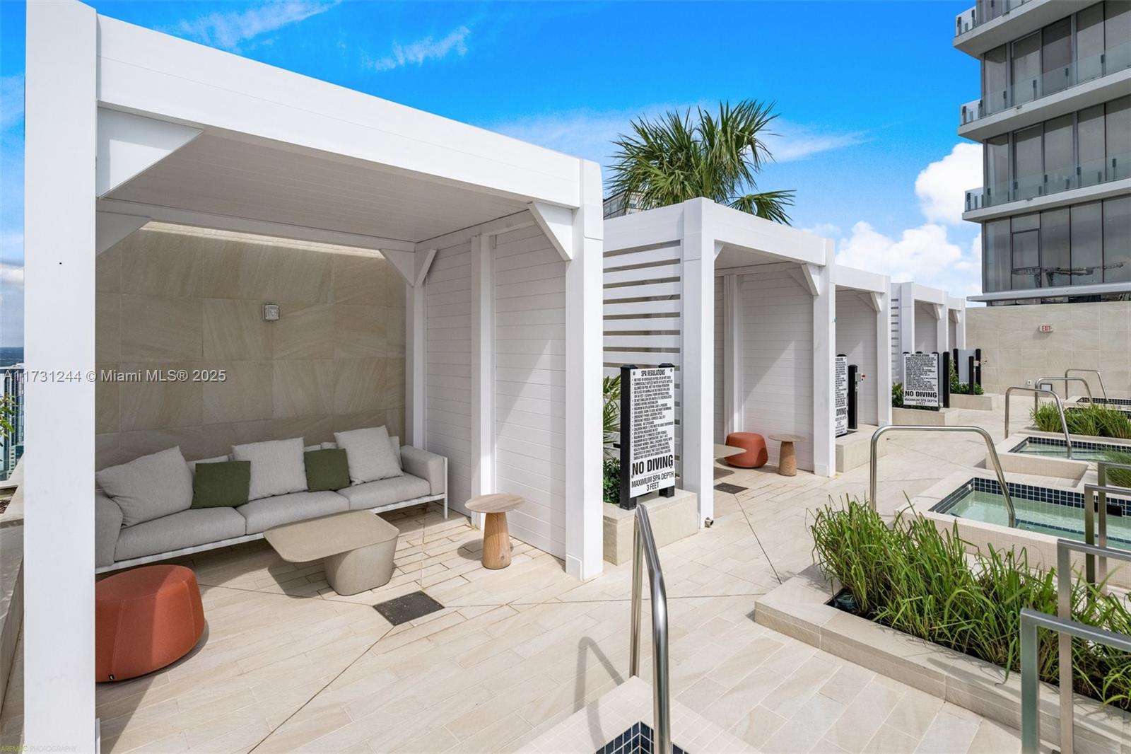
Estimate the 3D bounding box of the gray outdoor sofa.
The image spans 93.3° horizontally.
[{"bbox_3d":[-2.501,1.080,4.759,2.733,0.760,0.959,-3,4,-42],"label":"gray outdoor sofa"}]

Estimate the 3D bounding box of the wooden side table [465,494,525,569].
[{"bbox_3d":[-0.556,1.252,4.281,0.474,0.485,0.474,0,3,0],"label":"wooden side table"}]

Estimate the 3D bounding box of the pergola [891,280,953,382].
[{"bbox_3d":[8.094,-0.811,14.336,3.186,3.131,2.954,-3,4,-42],"label":"pergola"}]

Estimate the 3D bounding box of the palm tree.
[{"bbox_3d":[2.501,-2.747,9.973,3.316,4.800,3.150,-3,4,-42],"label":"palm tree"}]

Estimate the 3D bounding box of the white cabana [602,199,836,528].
[{"bbox_3d":[1.471,-0.285,7.190,3.140,3.131,2.954,-3,4,-42],"label":"white cabana"}]

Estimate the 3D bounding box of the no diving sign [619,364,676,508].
[{"bbox_3d":[0.745,0.496,4.802,0.664,1.233,0.127,-3,4,-42],"label":"no diving sign"}]

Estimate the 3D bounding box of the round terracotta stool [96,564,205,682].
[{"bbox_3d":[-2.444,1.378,3.077,0.623,0.411,0.623,-3,4,-42],"label":"round terracotta stool"}]

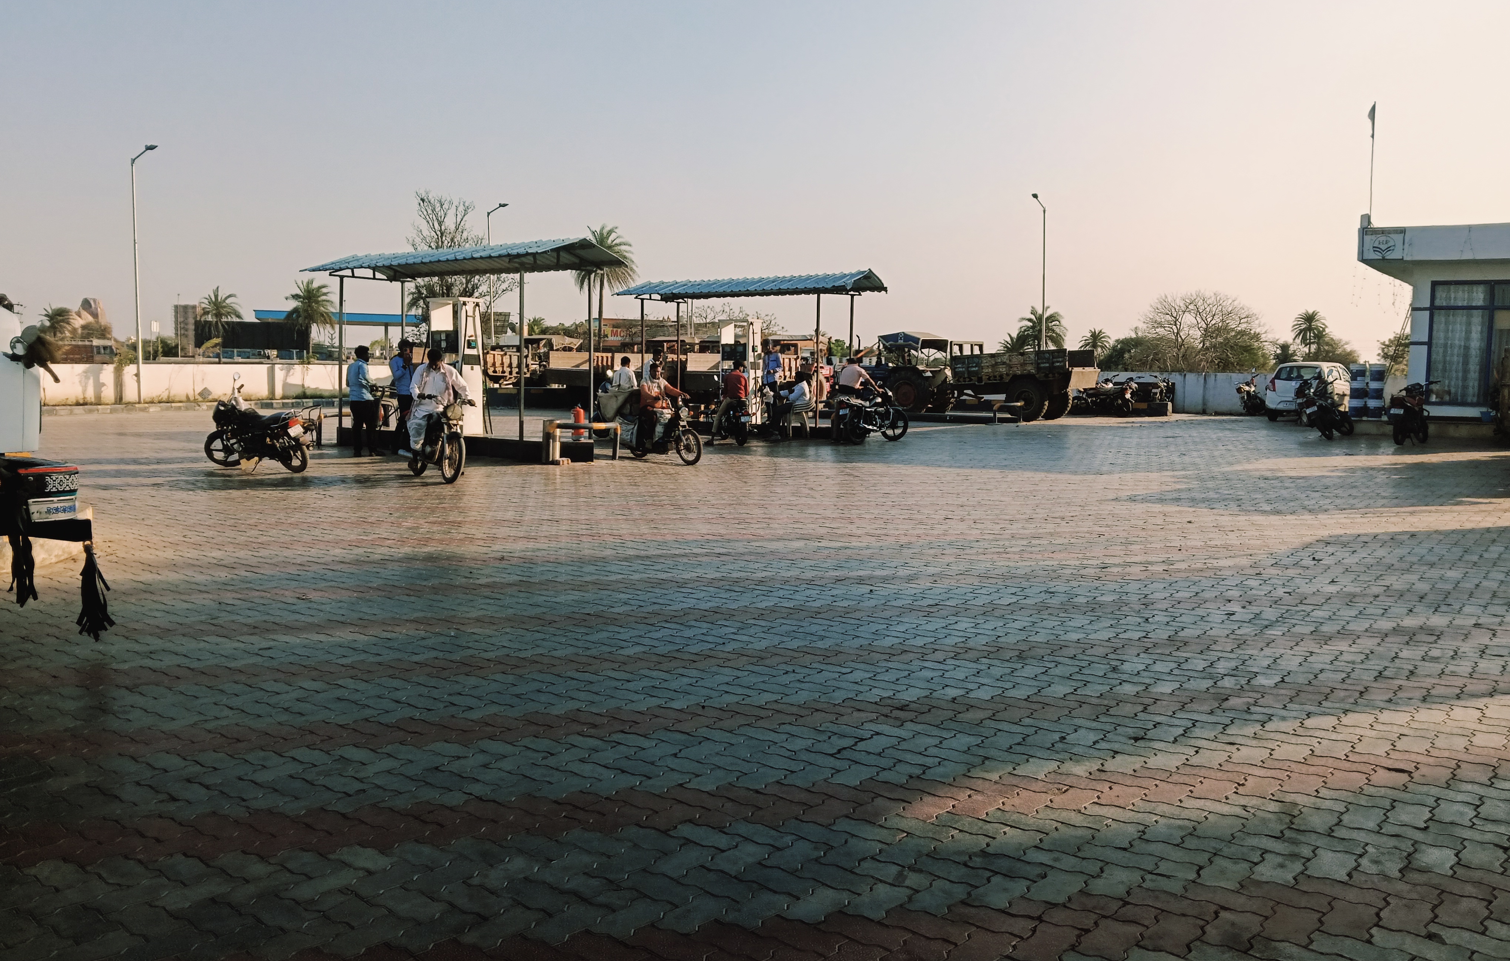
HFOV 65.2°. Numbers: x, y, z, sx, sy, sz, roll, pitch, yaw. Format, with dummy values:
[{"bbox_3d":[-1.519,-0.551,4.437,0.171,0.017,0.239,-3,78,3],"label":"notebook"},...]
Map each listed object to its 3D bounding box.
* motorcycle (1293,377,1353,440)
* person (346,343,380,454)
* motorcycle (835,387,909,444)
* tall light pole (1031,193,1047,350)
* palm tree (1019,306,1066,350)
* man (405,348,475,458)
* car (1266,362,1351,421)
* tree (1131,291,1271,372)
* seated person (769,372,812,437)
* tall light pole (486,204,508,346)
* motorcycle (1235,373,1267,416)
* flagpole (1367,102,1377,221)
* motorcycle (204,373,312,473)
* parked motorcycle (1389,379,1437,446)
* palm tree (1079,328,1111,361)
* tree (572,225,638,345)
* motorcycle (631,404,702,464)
[{"bbox_3d":[11.481,-1.377,23.481,0.780,1.100,2.000,-16,-6,40],"label":"motorcycle"},{"bbox_3d":[-5.937,-1.207,17.909,0.420,1.667,0.520,-4,7,-37],"label":"person"},{"bbox_3d":[2.178,-1.201,21.487,1.980,1.100,0.750,-5,8,-43],"label":"motorcycle"},{"bbox_3d":[9.742,-6.237,40.264,0.250,7.005,0.950,4,7,35],"label":"tall light pole"},{"bbox_3d":[20.642,-9.737,84.442,3.400,5.600,3.400,0,6,0],"label":"palm tree"},{"bbox_3d":[-4.015,-0.970,14.980,0.680,1.400,0.750,-4,7,-35],"label":"man"},{"bbox_3d":[14.362,-2.265,30.200,1.500,1.470,3.430,5,7,41],"label":"car"},{"bbox_3d":[30.107,-9.519,79.430,9.200,6.391,8.740,0,6,0],"label":"tree"},{"bbox_3d":[0.665,-1.385,21.800,0.780,1.240,0.520,0,5,0],"label":"seated person"},{"bbox_3d":[-10.493,-7.323,48.363,1.000,8.000,0.280,1,5,7],"label":"tall light pole"},{"bbox_3d":[13.761,-2.273,32.431,0.750,1.120,1.950,4,7,36],"label":"motorcycle"},{"bbox_3d":[11.608,-5.946,22.306,0.160,2.350,0.080,0,5,0],"label":"flagpole"},{"bbox_3d":[-6.735,-0.726,15.960,1.950,1.200,0.750,3,6,24],"label":"motorcycle"},{"bbox_3d":[12.147,-1.218,21.826,2.000,1.090,0.750,-5,4,-43],"label":"parked motorcycle"},{"bbox_3d":[38.654,-14.483,134.203,3.645,5.487,3.645,0,6,0],"label":"palm tree"},{"bbox_3d":[-8.841,-10.241,69.331,3.990,9.388,3.990,0,6,0],"label":"tree"},{"bbox_3d":[-1.330,-0.773,17.360,0.720,1.050,1.850,-5,7,-40],"label":"motorcycle"}]

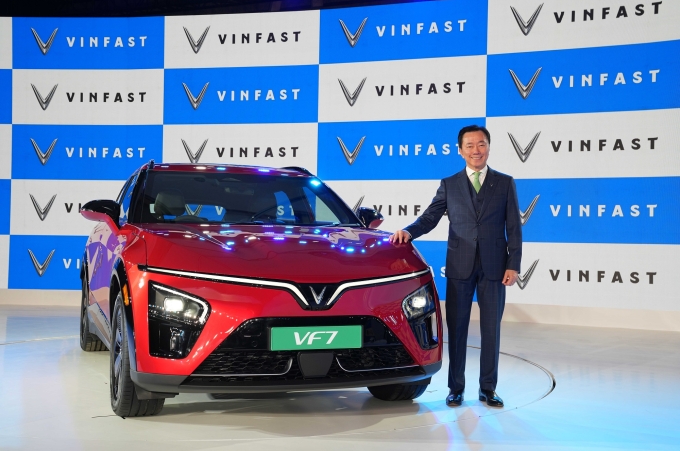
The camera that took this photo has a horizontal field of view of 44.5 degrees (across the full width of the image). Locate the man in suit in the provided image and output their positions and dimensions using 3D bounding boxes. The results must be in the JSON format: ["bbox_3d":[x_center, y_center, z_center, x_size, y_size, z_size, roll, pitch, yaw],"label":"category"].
[{"bbox_3d":[0.725,0.249,5.160,0.800,1.720,0.370,1,-1,9],"label":"man in suit"}]

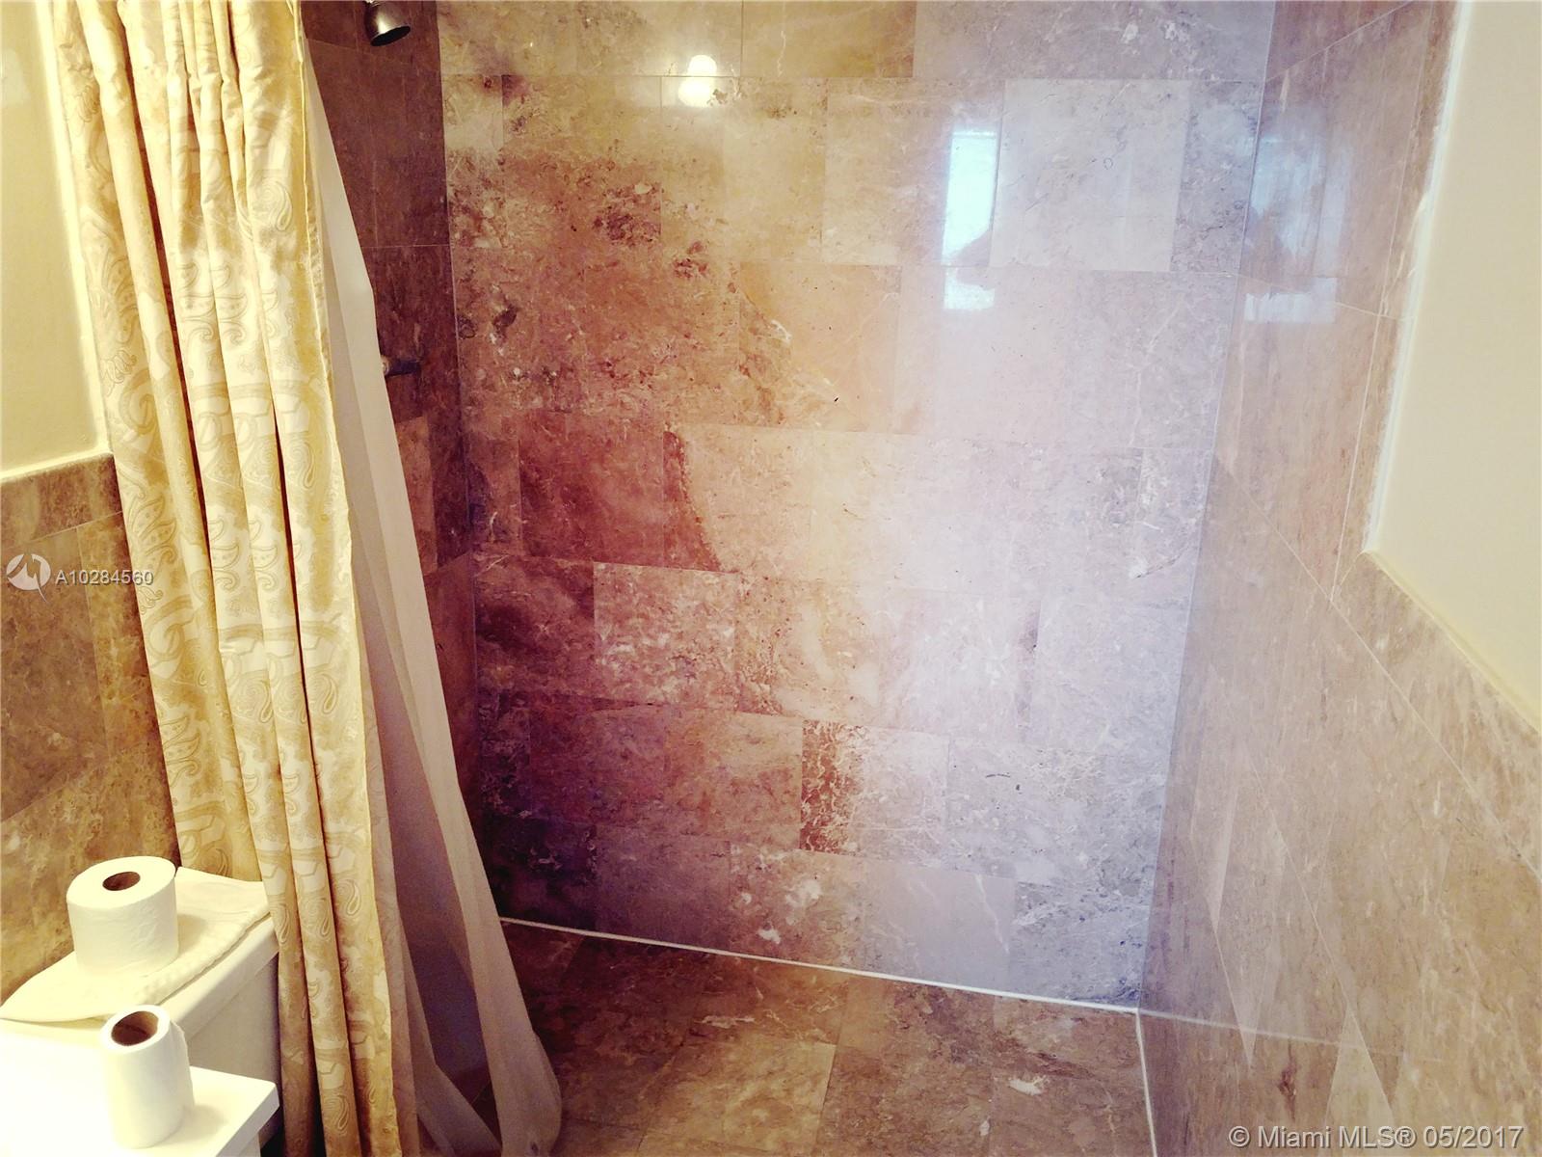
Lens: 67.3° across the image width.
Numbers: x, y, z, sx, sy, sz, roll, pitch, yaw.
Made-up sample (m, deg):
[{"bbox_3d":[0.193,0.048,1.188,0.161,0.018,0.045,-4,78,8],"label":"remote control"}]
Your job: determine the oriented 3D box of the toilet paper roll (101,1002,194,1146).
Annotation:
[{"bbox_3d":[-0.531,0.425,0.985,0.067,0.099,0.063,1,18,0],"label":"toilet paper roll"}]

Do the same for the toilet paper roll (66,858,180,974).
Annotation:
[{"bbox_3d":[-0.796,0.415,1.431,0.114,0.096,0.114,1,18,0],"label":"toilet paper roll"}]

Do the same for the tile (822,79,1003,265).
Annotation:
[{"bbox_3d":[0.247,-0.721,2.068,0.305,0.314,0.014,5,18,10],"label":"tile"}]

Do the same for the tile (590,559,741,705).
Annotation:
[{"bbox_3d":[-0.224,0.124,2.428,0.305,0.305,0.014,5,18,10],"label":"tile"}]

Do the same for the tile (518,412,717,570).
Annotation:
[{"bbox_3d":[-0.331,-0.178,2.340,0.375,0.305,0.012,5,18,11],"label":"tile"}]

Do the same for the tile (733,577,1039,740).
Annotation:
[{"bbox_3d":[0.221,0.160,2.323,0.610,0.305,0.012,5,18,11],"label":"tile"}]

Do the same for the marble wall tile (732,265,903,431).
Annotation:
[{"bbox_3d":[0.086,-0.434,2.168,0.305,0.305,0.012,5,18,11],"label":"marble wall tile"}]

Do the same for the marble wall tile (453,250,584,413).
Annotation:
[{"bbox_3d":[-0.491,-0.483,2.292,0.268,0.308,0.014,5,18,10],"label":"marble wall tile"}]

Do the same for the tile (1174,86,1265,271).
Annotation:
[{"bbox_3d":[0.754,-0.680,1.978,0.119,0.314,0.014,5,18,10],"label":"tile"}]

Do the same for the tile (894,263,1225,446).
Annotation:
[{"bbox_3d":[0.517,-0.398,2.084,0.576,0.305,0.012,5,18,11],"label":"tile"}]

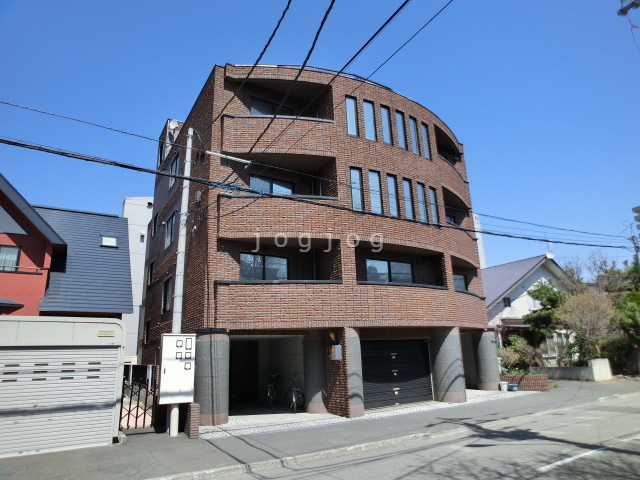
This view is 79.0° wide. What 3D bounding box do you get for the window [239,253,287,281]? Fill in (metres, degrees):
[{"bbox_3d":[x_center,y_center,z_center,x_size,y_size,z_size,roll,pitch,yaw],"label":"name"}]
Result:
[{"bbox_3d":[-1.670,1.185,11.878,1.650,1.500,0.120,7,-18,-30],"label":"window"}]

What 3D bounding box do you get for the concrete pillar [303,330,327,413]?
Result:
[{"bbox_3d":[-0.129,4.033,12.078,0.660,2.415,0.679,-2,-16,-1],"label":"concrete pillar"}]

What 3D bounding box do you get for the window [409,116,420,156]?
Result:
[{"bbox_3d":[3.614,-3.987,14.987,0.460,1.600,0.120,10,-20,-36],"label":"window"}]

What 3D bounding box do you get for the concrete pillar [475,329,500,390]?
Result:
[{"bbox_3d":[6.820,4.903,15.989,0.850,2.400,0.850,7,-18,-30],"label":"concrete pillar"}]

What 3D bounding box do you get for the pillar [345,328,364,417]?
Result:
[{"bbox_3d":[0.892,3.764,11.287,0.553,2.454,0.630,8,-19,-32],"label":"pillar"}]

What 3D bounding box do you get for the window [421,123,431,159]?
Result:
[{"bbox_3d":[4.196,-3.881,15.437,0.460,1.600,0.120,11,-20,-38],"label":"window"}]

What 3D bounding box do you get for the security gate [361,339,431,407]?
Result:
[{"bbox_3d":[2.523,4.326,12.852,3.201,2.134,0.116,8,-19,-32],"label":"security gate"}]

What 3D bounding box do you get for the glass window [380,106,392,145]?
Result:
[{"bbox_3d":[2.412,-4.136,14.110,0.436,1.584,0.126,6,-18,-28],"label":"glass window"}]

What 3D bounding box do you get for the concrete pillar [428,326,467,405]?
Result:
[{"bbox_3d":[4.351,4.250,13.397,1.000,2.420,1.000,7,-18,-30],"label":"concrete pillar"}]

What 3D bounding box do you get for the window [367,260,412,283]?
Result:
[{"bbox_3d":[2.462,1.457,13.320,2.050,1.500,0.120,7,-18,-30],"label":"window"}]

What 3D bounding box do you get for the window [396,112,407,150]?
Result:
[{"bbox_3d":[3.001,-4.058,14.474,0.436,1.585,0.126,8,-19,-33],"label":"window"}]

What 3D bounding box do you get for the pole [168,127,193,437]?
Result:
[{"bbox_3d":[-3.436,0.618,9.815,0.228,7.878,0.228,8,-19,-32],"label":"pole"}]

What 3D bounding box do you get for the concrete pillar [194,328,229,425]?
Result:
[{"bbox_3d":[-2.872,3.636,10.427,0.873,2.367,0.873,8,-19,-32],"label":"concrete pillar"}]

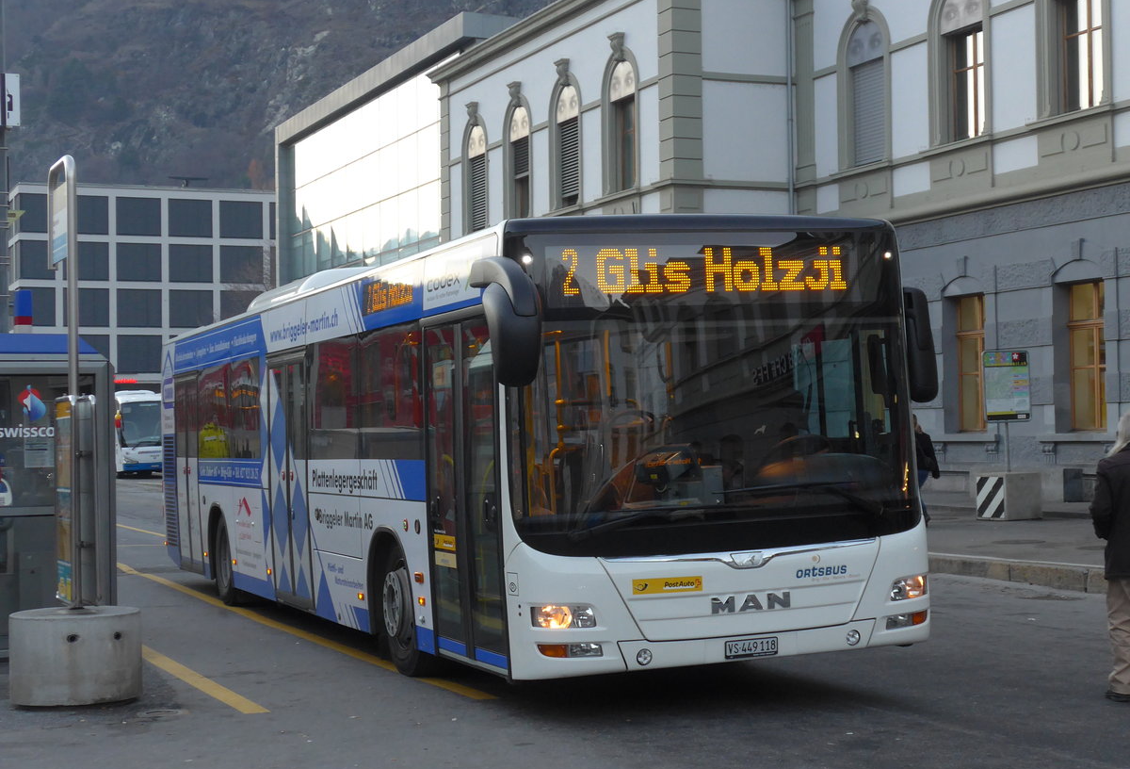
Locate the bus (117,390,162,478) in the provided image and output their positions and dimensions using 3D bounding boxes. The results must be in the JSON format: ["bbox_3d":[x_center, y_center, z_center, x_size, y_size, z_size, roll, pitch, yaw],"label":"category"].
[{"bbox_3d":[-17.484,2.066,79.011,2.550,3.300,11.600,0,-2,-18],"label":"bus"}]

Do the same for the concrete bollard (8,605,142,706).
[{"bbox_3d":[-2.981,1.646,11.750,0.778,0.513,0.778,-1,-1,0],"label":"concrete bollard"}]

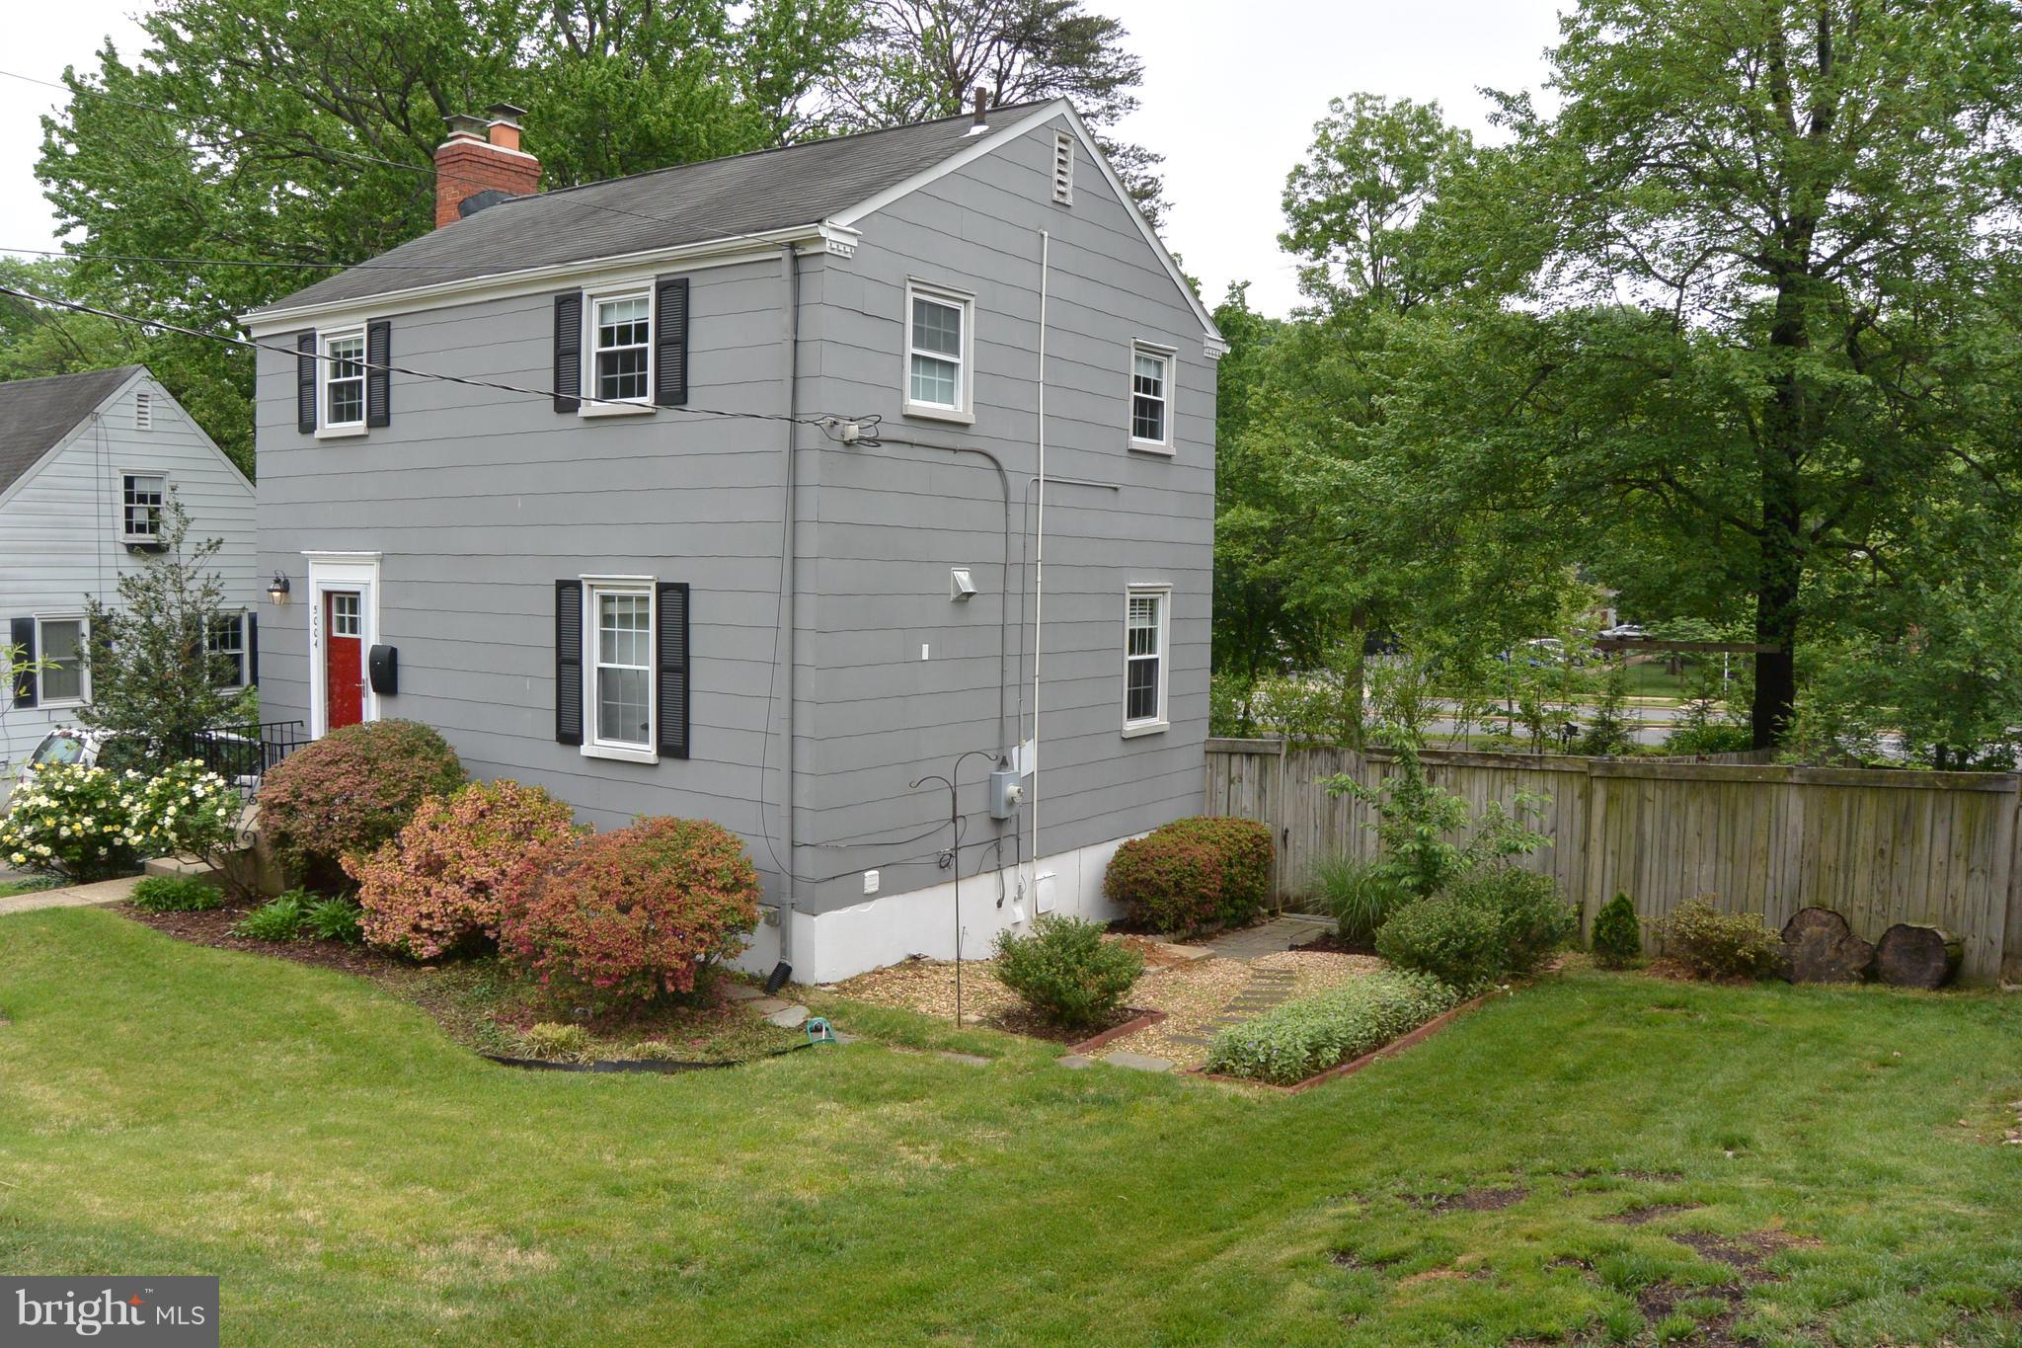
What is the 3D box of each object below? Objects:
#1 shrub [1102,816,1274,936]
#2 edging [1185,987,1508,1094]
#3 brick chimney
[{"bbox_3d":[1.812,2.021,15.632,1.206,1.105,2.010,3,4,35],"label":"shrub"},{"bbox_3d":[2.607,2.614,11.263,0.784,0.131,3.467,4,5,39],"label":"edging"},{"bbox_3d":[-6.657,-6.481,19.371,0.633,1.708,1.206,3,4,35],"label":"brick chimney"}]

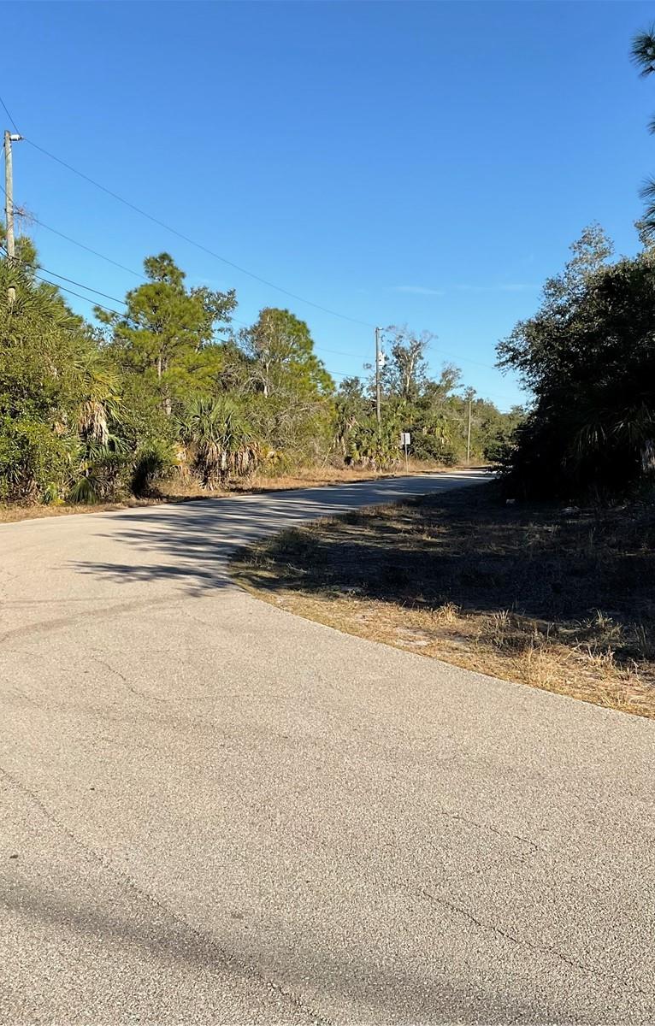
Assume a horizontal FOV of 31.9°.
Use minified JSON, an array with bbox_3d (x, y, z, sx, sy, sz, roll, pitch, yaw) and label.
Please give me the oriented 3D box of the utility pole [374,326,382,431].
[{"bbox_3d":[3.600,-7.950,80.000,0.280,10.200,0.280,-1,3,0],"label":"utility pole"}]

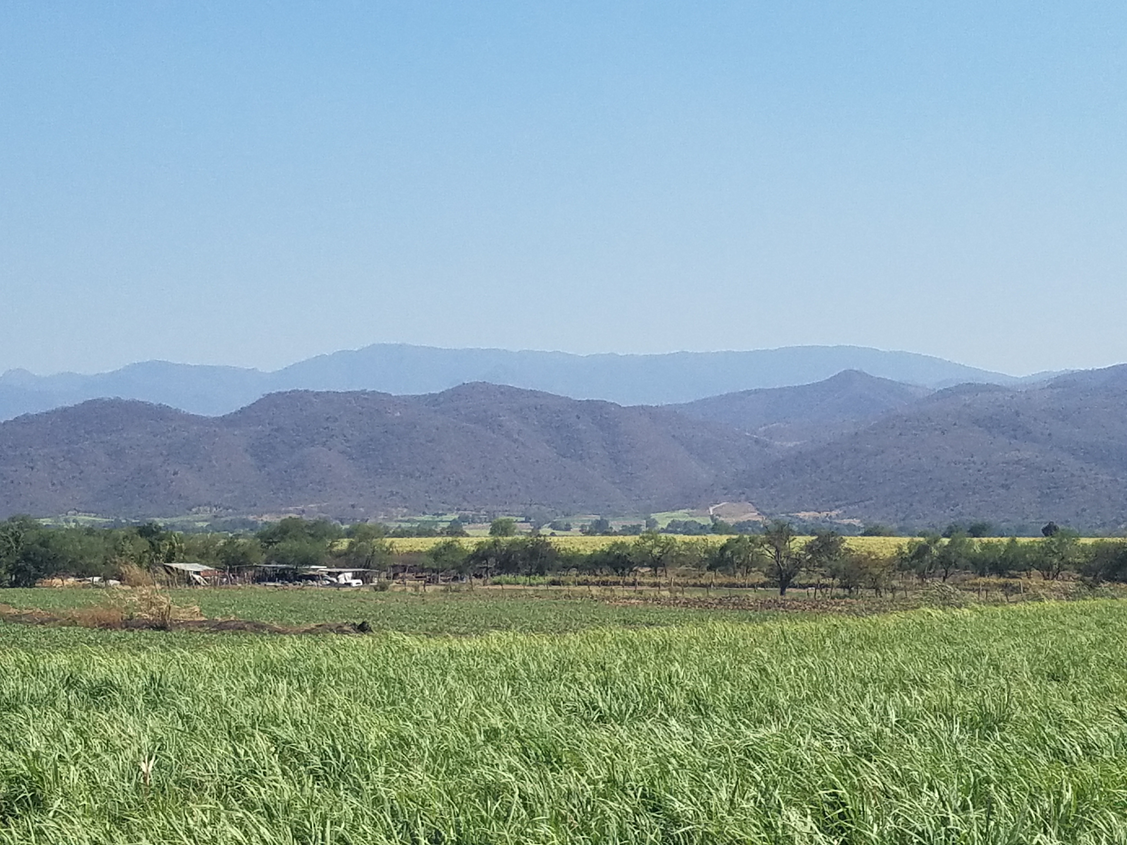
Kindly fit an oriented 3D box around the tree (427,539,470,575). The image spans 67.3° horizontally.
[{"bbox_3d":[-15.340,18.100,113.000,5.470,5.000,5.200,0,-6,0],"label":"tree"}]

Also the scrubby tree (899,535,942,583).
[{"bbox_3d":[44.650,16.920,106.000,5.240,5.890,4.980,0,-6,0],"label":"scrubby tree"}]

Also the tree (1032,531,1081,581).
[{"bbox_3d":[62.440,16.860,107.000,6.150,6.390,5.850,0,-6,0],"label":"tree"}]

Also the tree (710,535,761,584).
[{"bbox_3d":[21.440,17.030,106.000,6.200,6.110,5.890,0,-6,0],"label":"tree"}]

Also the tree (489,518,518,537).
[{"bbox_3d":[-19.240,33.980,270.000,8.720,6.950,8.280,0,-6,0],"label":"tree"}]

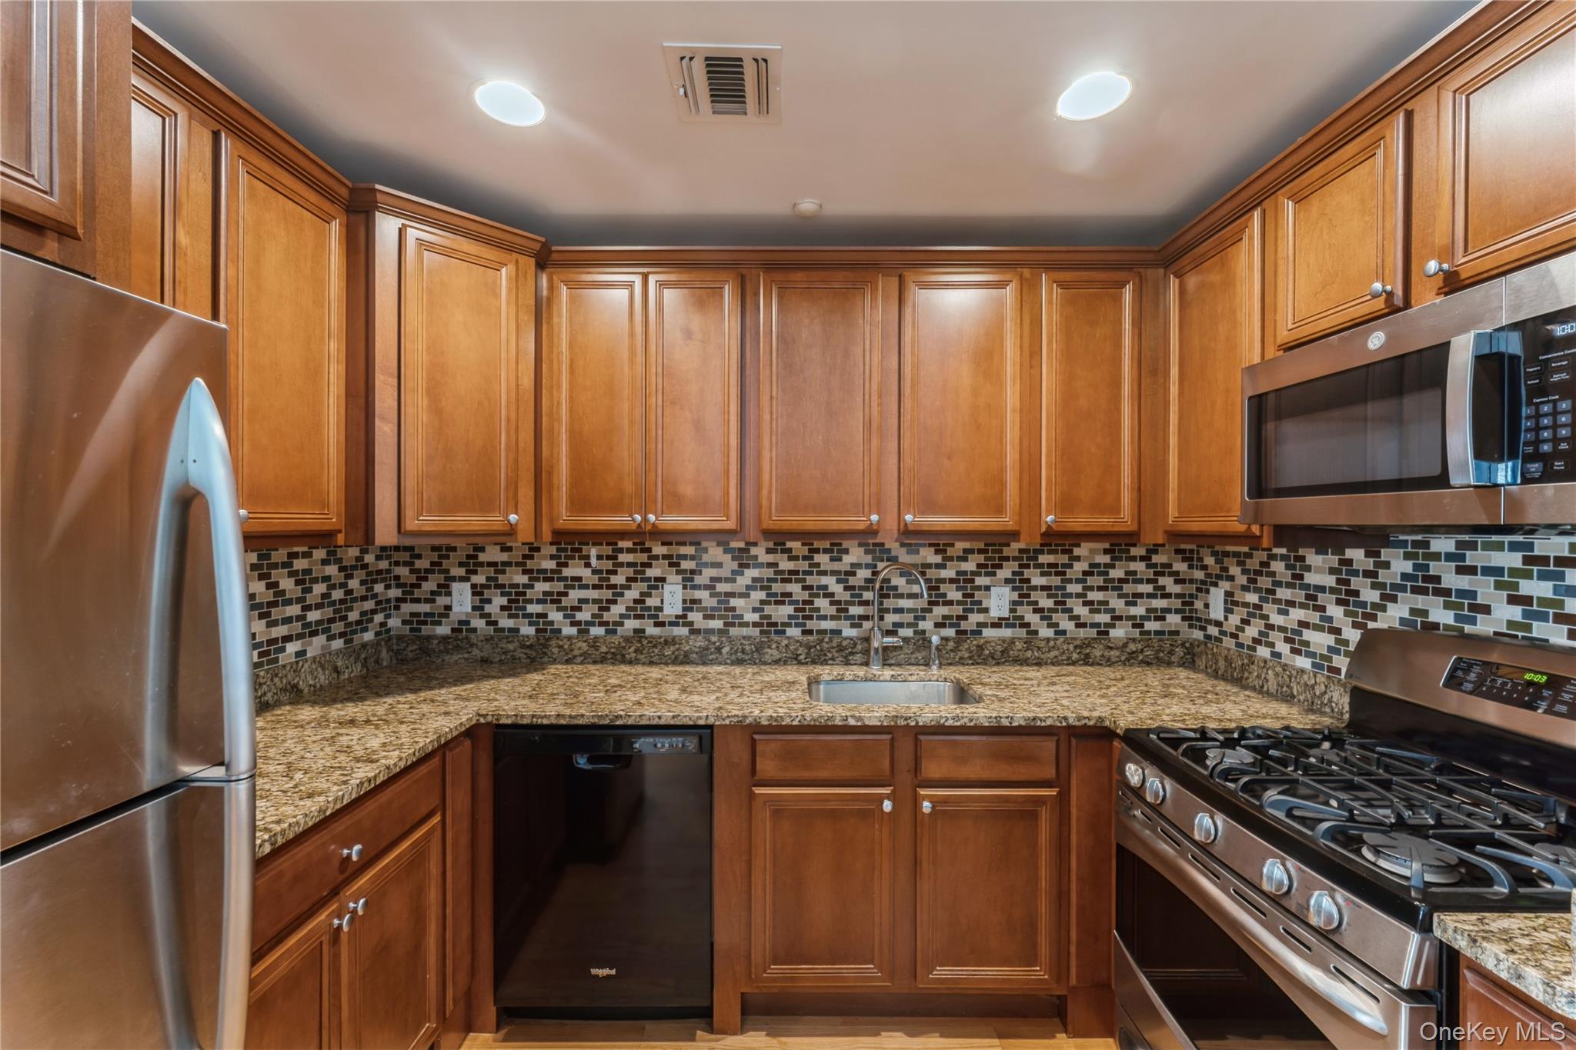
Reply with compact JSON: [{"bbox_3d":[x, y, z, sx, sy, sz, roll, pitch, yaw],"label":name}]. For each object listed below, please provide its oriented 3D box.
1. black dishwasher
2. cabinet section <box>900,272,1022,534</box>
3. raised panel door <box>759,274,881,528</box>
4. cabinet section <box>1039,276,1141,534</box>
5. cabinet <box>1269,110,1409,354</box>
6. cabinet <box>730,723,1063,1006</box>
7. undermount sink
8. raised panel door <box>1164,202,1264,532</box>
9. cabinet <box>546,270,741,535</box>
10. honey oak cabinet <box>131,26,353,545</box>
[{"bbox_3d":[-0.514,0.987,2.005,0.607,0.855,0.605,0,0,0],"label":"black dishwasher"},{"bbox_3d":[0.561,-0.399,2.002,0.391,0.847,0.028,0,0,0],"label":"cabinet section"},{"bbox_3d":[0.107,-0.400,2.006,0.399,0.847,0.028,0,0,0],"label":"raised panel door"},{"bbox_3d":[0.985,-0.397,1.999,0.323,0.847,0.028,0,0,0],"label":"cabinet section"},{"bbox_3d":[1.378,-0.623,1.362,0.325,0.428,0.375,0,0,0],"label":"cabinet"},{"bbox_3d":[0.329,0.966,2.003,0.914,0.824,0.615,0,0,0],"label":"cabinet"},{"bbox_3d":[0.339,0.643,1.966,0.550,0.210,0.400,0,0,0],"label":"undermount sink"},{"bbox_3d":[1.233,-0.399,1.783,0.025,0.848,0.380,0,0,0],"label":"raised panel door"},{"bbox_3d":[-0.463,-0.401,2.166,0.665,0.878,0.326,0,0,0],"label":"cabinet"},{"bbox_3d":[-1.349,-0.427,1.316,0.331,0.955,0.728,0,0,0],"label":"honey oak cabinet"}]

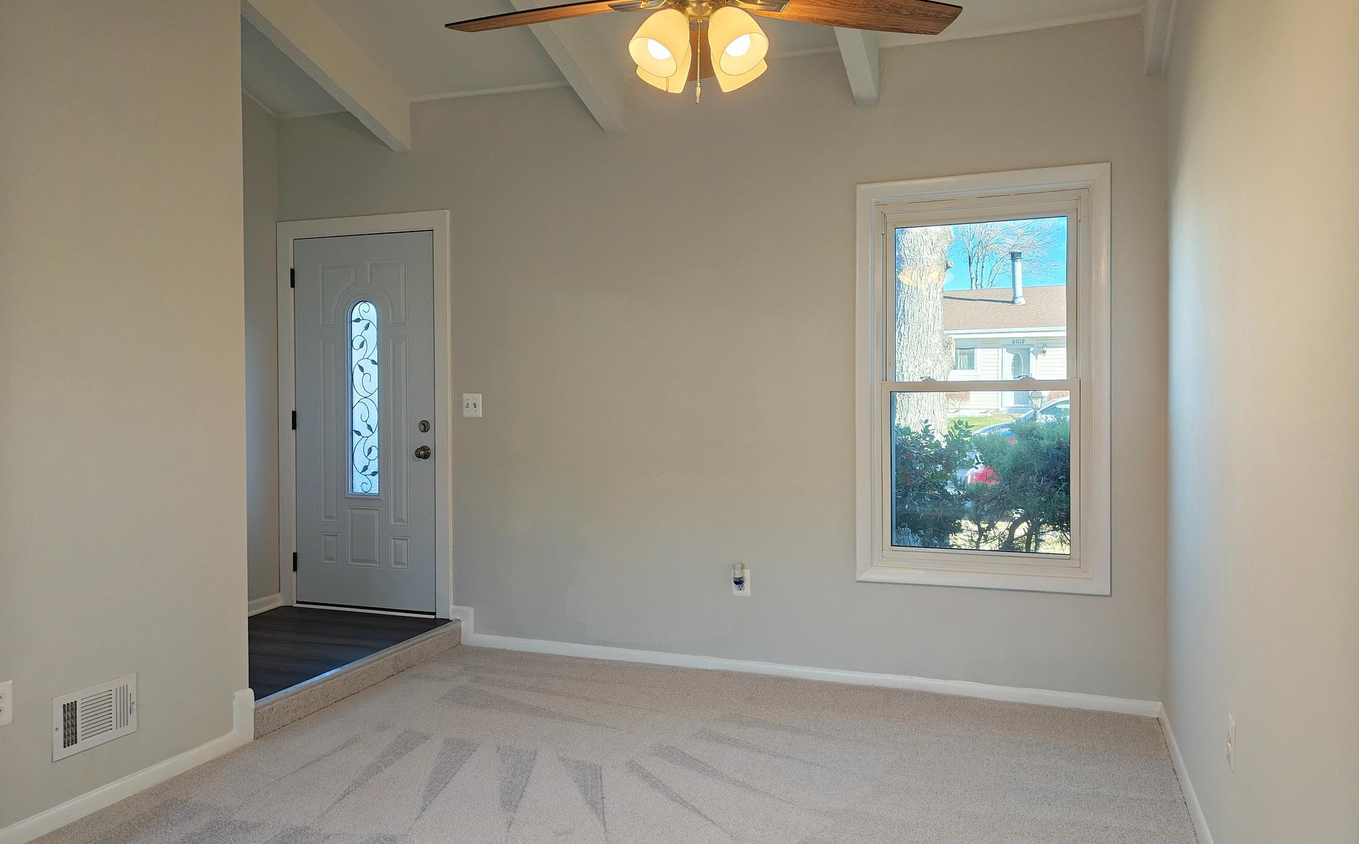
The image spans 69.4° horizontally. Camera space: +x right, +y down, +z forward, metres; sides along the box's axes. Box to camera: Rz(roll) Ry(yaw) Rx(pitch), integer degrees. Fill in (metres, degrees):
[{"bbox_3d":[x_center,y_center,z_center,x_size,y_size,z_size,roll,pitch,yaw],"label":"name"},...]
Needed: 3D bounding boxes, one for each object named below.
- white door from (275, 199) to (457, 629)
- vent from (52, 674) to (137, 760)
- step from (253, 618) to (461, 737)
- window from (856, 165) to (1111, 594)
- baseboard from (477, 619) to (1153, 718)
[{"bbox_3d":[-1.727,-0.041,5.372,1.135,2.150,0.090,0,2,21],"label":"white door"},{"bbox_3d":[-1.856,0.939,3.127,0.020,0.197,0.293,0,2,19],"label":"vent"},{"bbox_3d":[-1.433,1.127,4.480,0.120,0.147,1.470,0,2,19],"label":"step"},{"bbox_3d":[1.293,-0.170,4.233,1.040,1.765,0.100,0,2,21],"label":"window"},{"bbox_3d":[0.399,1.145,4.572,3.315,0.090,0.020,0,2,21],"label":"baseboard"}]

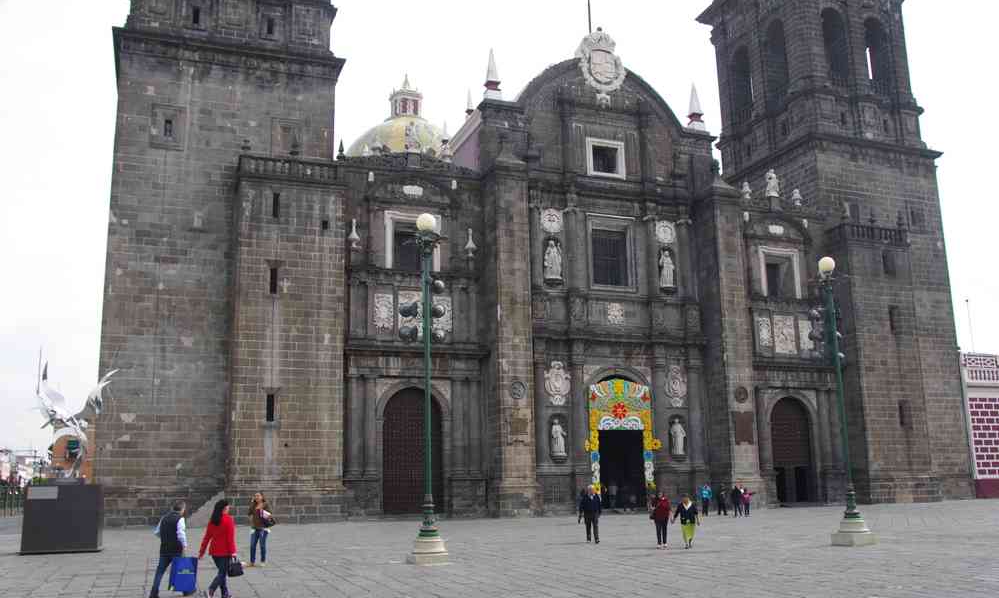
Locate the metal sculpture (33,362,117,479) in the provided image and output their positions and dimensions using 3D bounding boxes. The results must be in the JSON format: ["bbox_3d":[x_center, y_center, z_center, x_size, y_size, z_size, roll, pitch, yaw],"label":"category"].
[{"bbox_3d":[-13.353,3.876,29.770,2.158,3.463,1.800,4,-12,-23],"label":"metal sculpture"}]

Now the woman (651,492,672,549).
[{"bbox_3d":[4.702,6.417,27.300,0.550,1.600,0.400,-3,-12,9],"label":"woman"}]

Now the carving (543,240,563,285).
[{"bbox_3d":[3.344,-2.409,62.415,1.411,3.098,0.800,4,-12,-23],"label":"carving"}]

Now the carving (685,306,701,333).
[{"bbox_3d":[11.868,1.260,57.939,0.870,1.545,0.200,3,-13,-22],"label":"carving"}]

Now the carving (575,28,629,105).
[{"bbox_3d":[7.546,-17.288,70.351,3.689,5.639,0.500,3,-12,-20],"label":"carving"}]

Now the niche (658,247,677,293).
[{"bbox_3d":[10.430,-1.795,58.404,1.053,2.746,0.800,3,-13,-22],"label":"niche"}]

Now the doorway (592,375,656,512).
[{"bbox_3d":[7.848,9.450,62.281,4.790,8.676,1.200,4,-12,-23],"label":"doorway"}]

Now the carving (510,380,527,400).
[{"bbox_3d":[1.156,5.496,56.650,0.906,1.159,0.200,4,-12,-23],"label":"carving"}]

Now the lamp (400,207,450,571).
[{"bbox_3d":[-1.754,2.033,23.134,1.100,8.600,1.000,3,-12,-20],"label":"lamp"}]

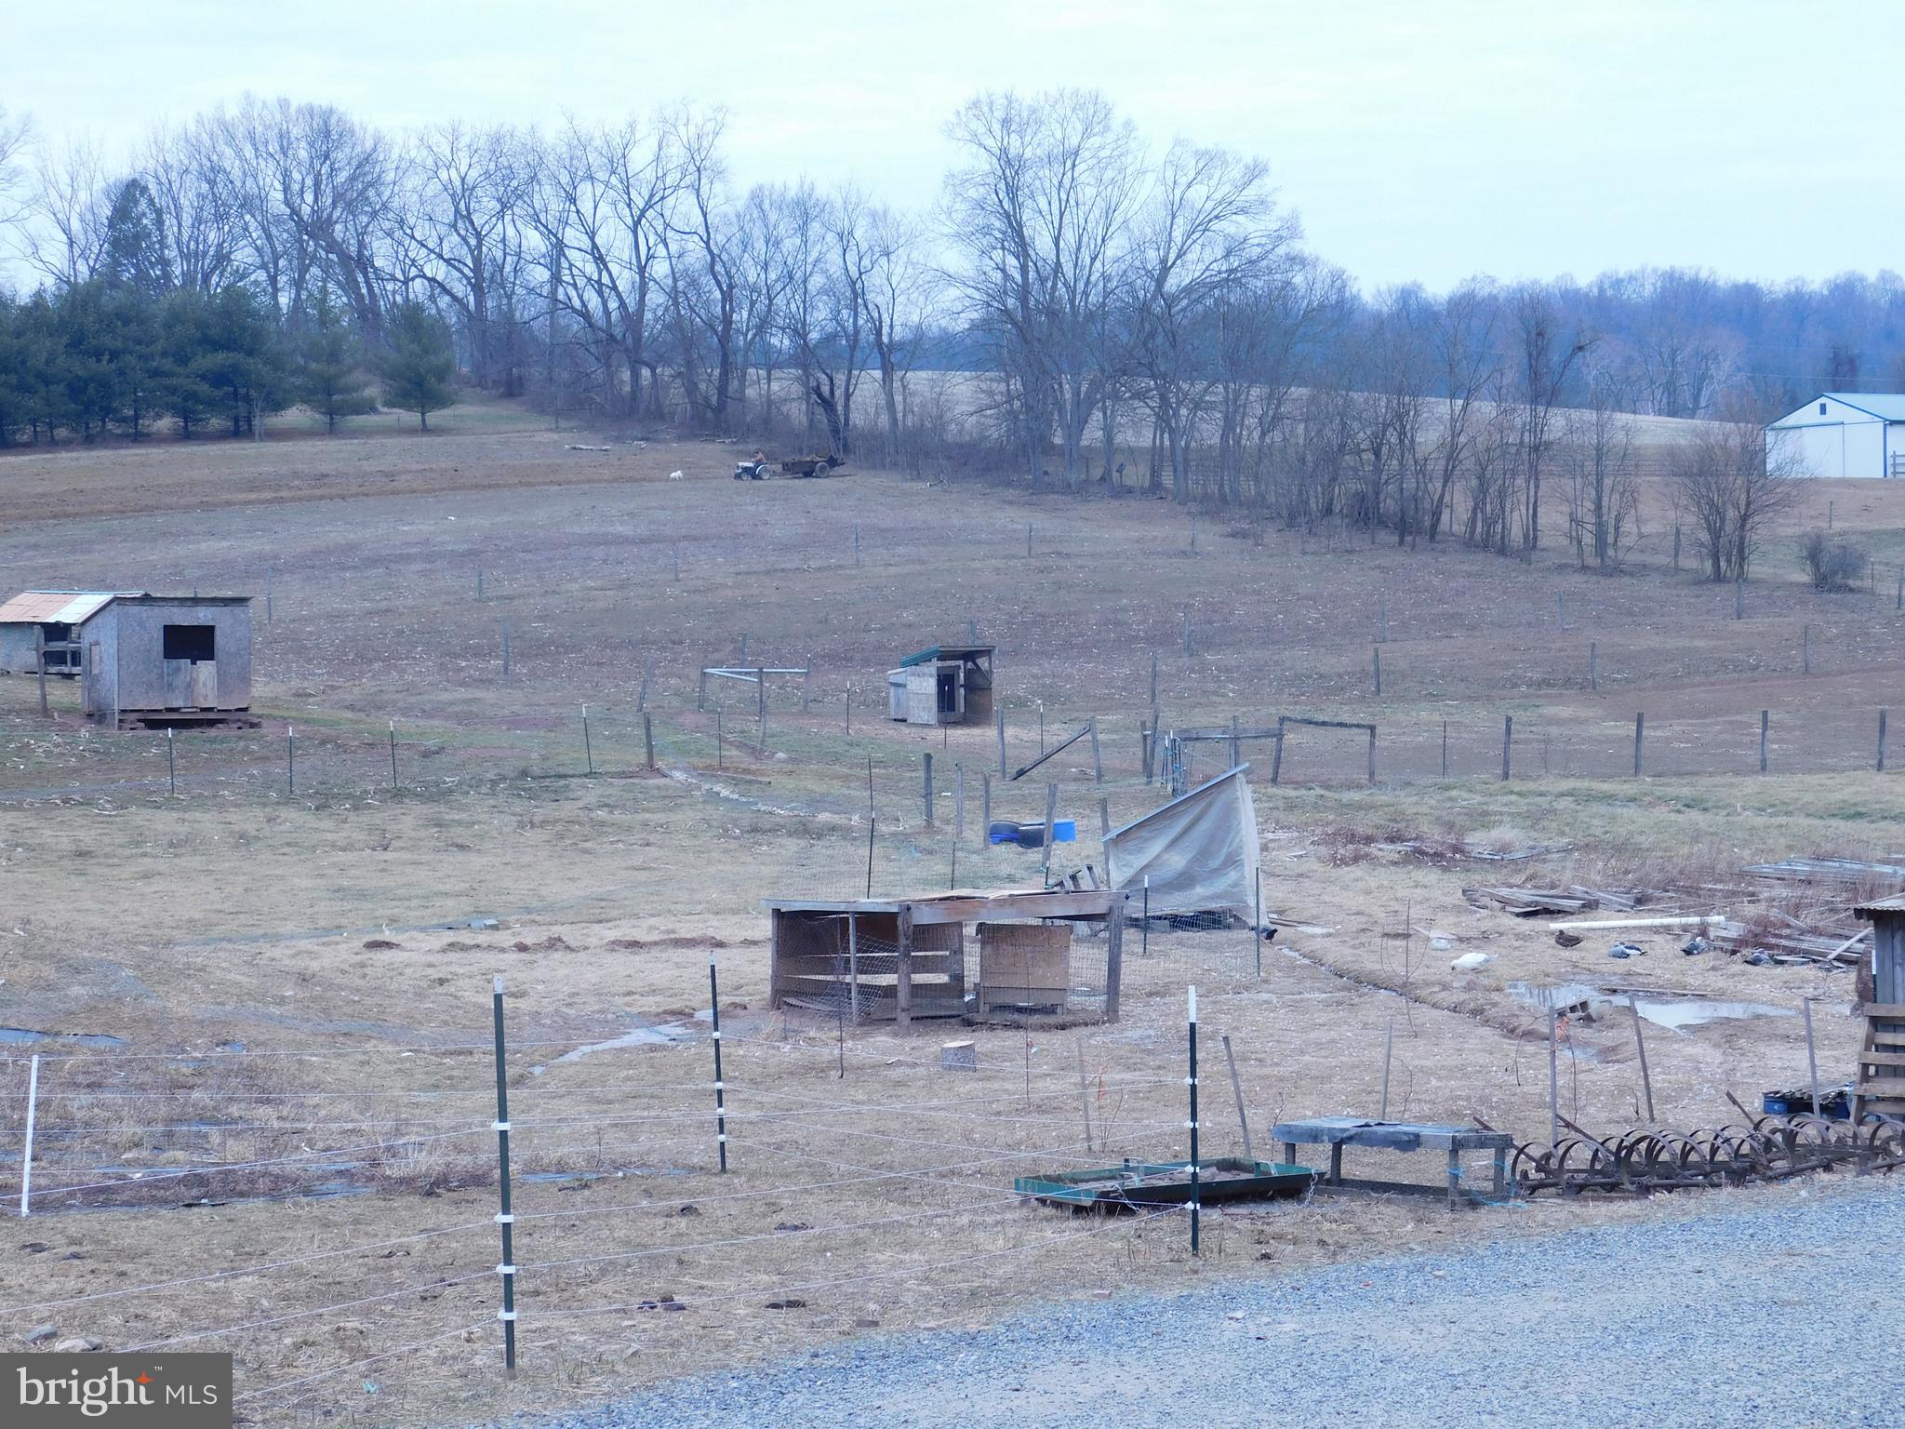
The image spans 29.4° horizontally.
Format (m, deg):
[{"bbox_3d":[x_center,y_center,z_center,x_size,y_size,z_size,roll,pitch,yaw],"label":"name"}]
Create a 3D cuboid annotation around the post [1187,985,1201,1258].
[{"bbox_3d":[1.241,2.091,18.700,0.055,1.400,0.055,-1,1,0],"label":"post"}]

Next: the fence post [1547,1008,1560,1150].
[{"bbox_3d":[4.172,2.529,25.200,0.055,1.030,0.055,-2,1,0],"label":"fence post"}]

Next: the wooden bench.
[{"bbox_3d":[2.647,2.697,21.900,1.250,0.460,0.680,1,1,29],"label":"wooden bench"}]

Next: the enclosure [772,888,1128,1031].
[{"bbox_3d":[-0.085,2.495,37.800,2.750,1.250,2.550,-1,1,-33],"label":"enclosure"}]

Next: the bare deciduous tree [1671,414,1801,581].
[{"bbox_3d":[29.072,-7.991,135.000,4.800,6.200,4.700,0,1,0],"label":"bare deciduous tree"}]

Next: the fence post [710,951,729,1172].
[{"bbox_3d":[-1.550,2.320,24.100,0.055,1.420,0.055,-3,1,0],"label":"fence post"}]

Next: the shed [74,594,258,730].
[{"bbox_3d":[-18.183,-1.217,84.000,3.400,3.050,2.850,-1,1,-29],"label":"shed"}]

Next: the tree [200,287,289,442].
[{"bbox_3d":[-47.685,-23.771,245.000,6.300,10.200,6.300,0,1,0],"label":"tree"}]

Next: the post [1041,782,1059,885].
[{"bbox_3d":[1.463,1.763,54.500,0.130,1.540,0.130,3,1,0],"label":"post"}]

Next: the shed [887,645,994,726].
[{"bbox_3d":[-0.276,-0.718,88.000,1.750,1.950,2.100,-1,1,-34],"label":"shed"}]

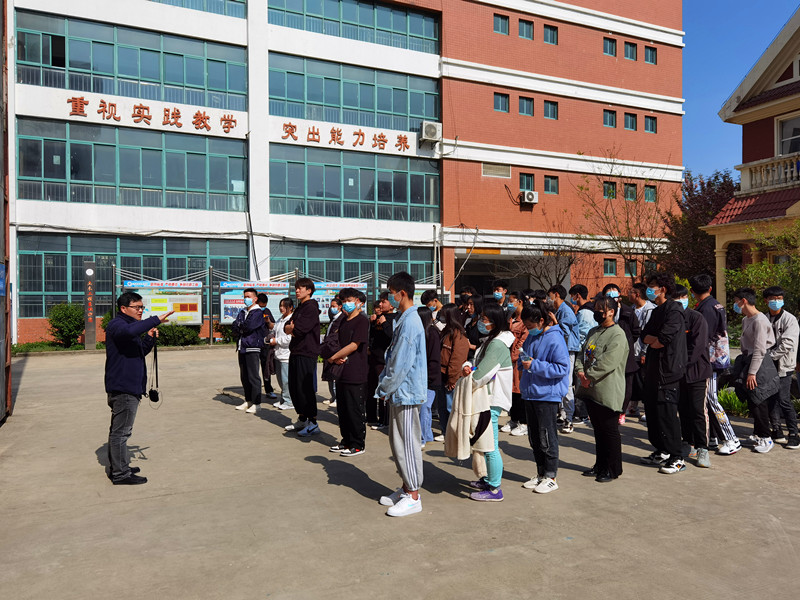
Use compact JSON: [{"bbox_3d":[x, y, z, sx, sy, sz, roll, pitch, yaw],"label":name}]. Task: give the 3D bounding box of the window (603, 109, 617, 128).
[{"bbox_3d":[10.751,-9.263,31.998,0.839,0.852,0.150,0,0,-24],"label":"window"}]

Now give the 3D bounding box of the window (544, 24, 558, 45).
[{"bbox_3d":[7.230,-12.720,30.030,0.820,0.880,0.150,0,0,-24],"label":"window"}]

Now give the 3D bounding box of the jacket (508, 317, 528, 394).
[{"bbox_3d":[1.400,0.650,7.320,0.320,0.860,0.450,0,0,-15],"label":"jacket"}]

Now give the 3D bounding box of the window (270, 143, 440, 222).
[{"bbox_3d":[-1.644,-4.750,25.722,7.456,2.775,0.150,0,1,-24],"label":"window"}]

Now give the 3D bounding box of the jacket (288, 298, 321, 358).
[{"bbox_3d":[-1.130,0.344,7.380,0.330,0.680,0.460,0,0,-29],"label":"jacket"}]

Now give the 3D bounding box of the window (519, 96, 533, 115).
[{"bbox_3d":[5.940,-9.100,29.450,0.830,0.880,0.150,0,0,-24],"label":"window"}]

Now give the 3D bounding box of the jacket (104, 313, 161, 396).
[{"bbox_3d":[-2.400,0.489,5.599,0.470,0.760,0.540,0,1,-20],"label":"jacket"}]

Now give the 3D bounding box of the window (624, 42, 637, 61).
[{"bbox_3d":[12.030,-12.940,32.567,0.848,0.912,0.150,0,0,-24],"label":"window"}]

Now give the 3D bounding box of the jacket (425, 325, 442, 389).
[{"bbox_3d":[0.307,0.609,6.850,0.310,0.670,0.440,0,0,-16],"label":"jacket"}]

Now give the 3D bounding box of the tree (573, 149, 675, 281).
[{"bbox_3d":[9.921,-2.606,27.700,4.200,7.939,3.800,0,0,-11],"label":"tree"}]

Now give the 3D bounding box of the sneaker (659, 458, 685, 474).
[{"bbox_3d":[2.518,1.519,5.753,0.290,0.115,0.108,-1,1,-31],"label":"sneaker"}]

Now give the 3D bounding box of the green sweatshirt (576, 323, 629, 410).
[{"bbox_3d":[1.795,0.606,5.560,0.380,0.780,0.520,0,0,-36],"label":"green sweatshirt"}]

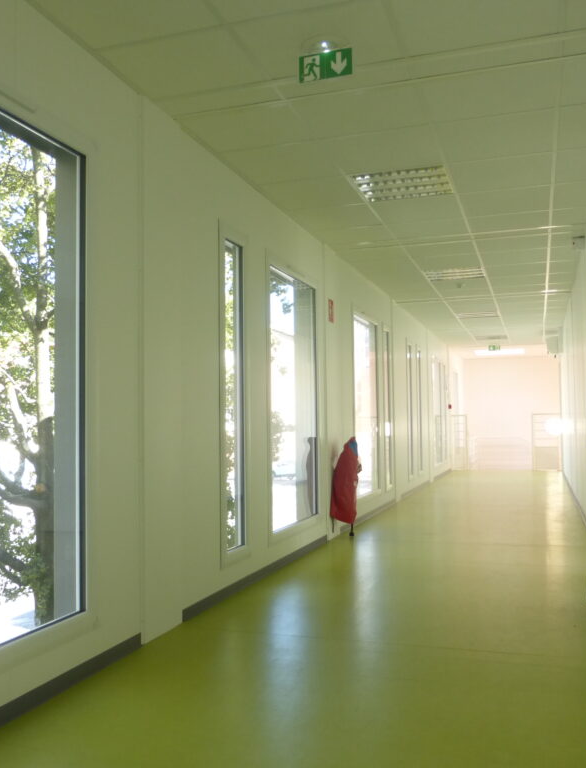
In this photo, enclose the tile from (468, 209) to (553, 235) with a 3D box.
[{"bbox_3d":[1.651,-1.236,5.423,0.601,0.020,0.475,-1,-3,19],"label":"tile"}]

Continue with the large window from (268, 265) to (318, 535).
[{"bbox_3d":[-0.004,0.116,5.191,0.080,1.802,1.053,-1,-3,19],"label":"large window"}]

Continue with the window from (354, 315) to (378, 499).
[{"bbox_3d":[0.745,0.236,7.357,0.080,1.793,1.058,-1,-3,19],"label":"window"}]

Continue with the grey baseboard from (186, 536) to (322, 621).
[{"bbox_3d":[-0.133,1.225,4.722,0.012,0.064,2.545,-1,-3,19],"label":"grey baseboard"}]

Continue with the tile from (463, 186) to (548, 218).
[{"bbox_3d":[1.473,-1.261,4.910,0.601,0.020,0.580,-1,-3,19],"label":"tile"}]

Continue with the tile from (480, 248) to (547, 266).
[{"bbox_3d":[2.061,-1.180,6.617,0.601,0.020,0.595,-1,-3,19],"label":"tile"}]

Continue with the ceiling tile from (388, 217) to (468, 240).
[{"bbox_3d":[1.082,-1.215,5.594,0.588,0.020,0.478,-1,-3,19],"label":"ceiling tile"}]

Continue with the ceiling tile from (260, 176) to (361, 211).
[{"bbox_3d":[0.138,-1.266,4.748,0.616,0.020,0.595,-1,-3,19],"label":"ceiling tile"}]

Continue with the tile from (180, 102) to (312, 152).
[{"bbox_3d":[-0.228,-1.311,3.640,0.588,0.020,0.500,-1,-3,19],"label":"tile"}]

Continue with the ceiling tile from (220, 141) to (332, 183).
[{"bbox_3d":[-0.054,-1.280,4.126,0.584,0.020,0.600,-1,-3,19],"label":"ceiling tile"}]

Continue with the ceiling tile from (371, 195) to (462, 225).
[{"bbox_3d":[0.908,-1.250,5.113,0.600,0.020,0.598,-1,-3,19],"label":"ceiling tile"}]

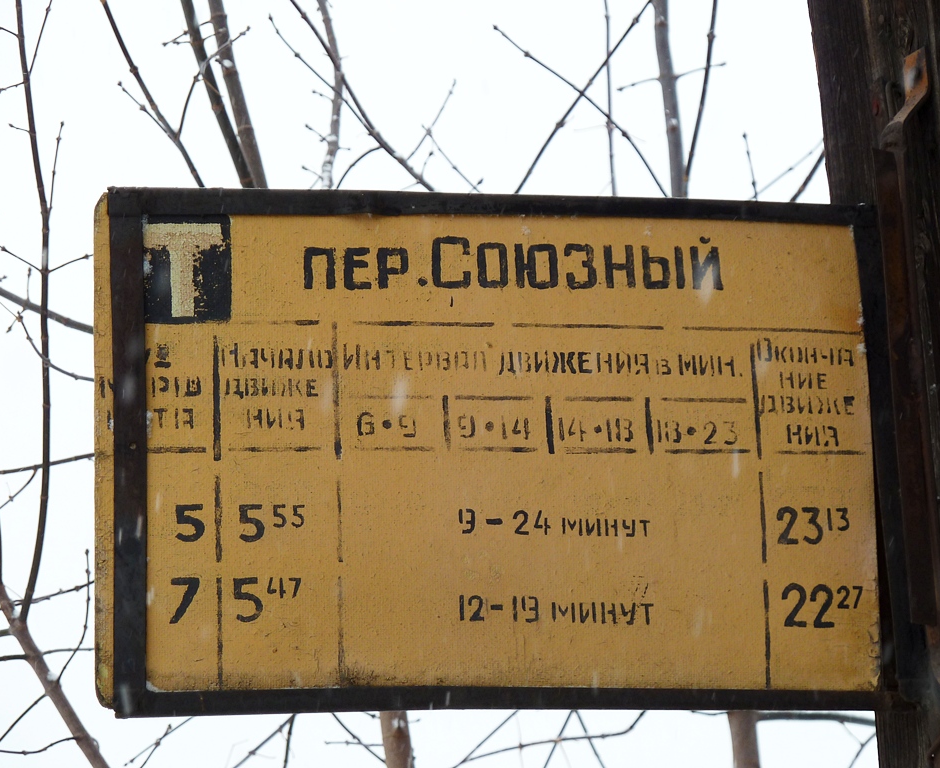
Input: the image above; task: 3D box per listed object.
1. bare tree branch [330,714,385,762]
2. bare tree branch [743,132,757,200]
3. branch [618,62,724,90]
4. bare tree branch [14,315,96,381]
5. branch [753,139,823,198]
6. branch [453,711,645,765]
[{"bbox_3d":[-0.155,0.489,6.000,0.074,0.060,0.037,-1,-11,0],"label":"bare tree branch"},{"bbox_3d":[0.405,-0.315,6.300,0.020,0.094,0.035,-1,-11,0],"label":"bare tree branch"},{"bbox_3d":[0.287,-0.438,6.200,0.151,0.028,0.068,-1,-11,0],"label":"branch"},{"bbox_3d":[-0.508,-0.043,5.300,0.100,0.075,0.050,-1,-11,0],"label":"bare tree branch"},{"bbox_3d":[0.460,-0.312,6.300,0.101,0.079,0.051,-1,-11,0],"label":"branch"},{"bbox_3d":[0.108,0.488,6.000,0.265,0.055,0.106,-1,-11,0],"label":"branch"}]

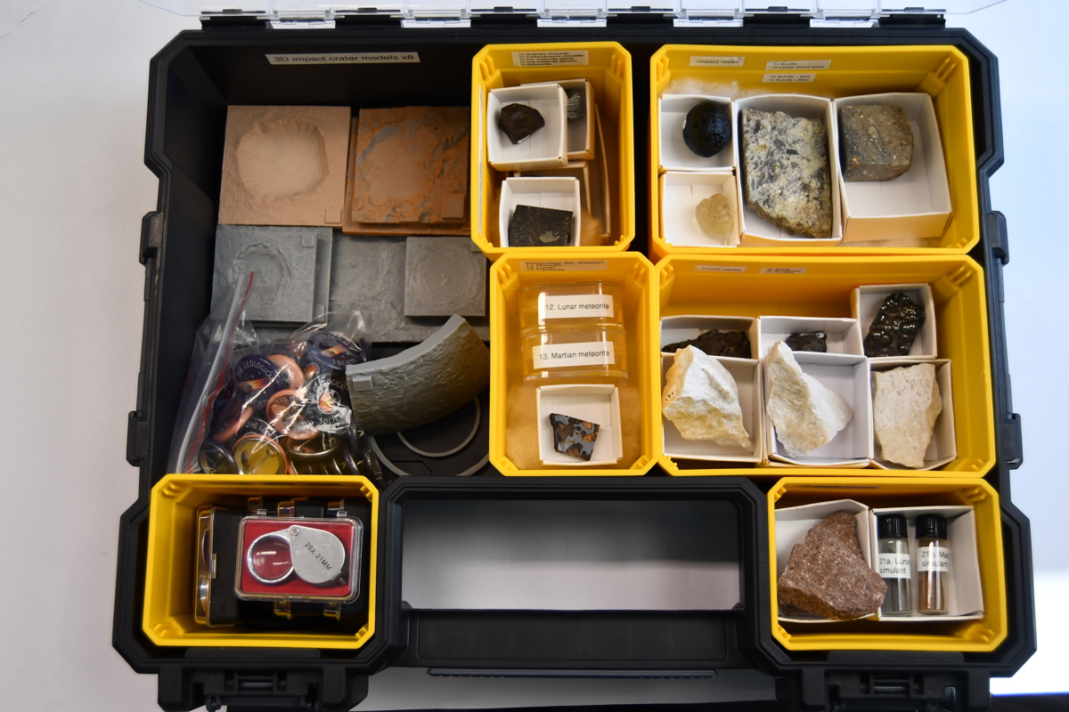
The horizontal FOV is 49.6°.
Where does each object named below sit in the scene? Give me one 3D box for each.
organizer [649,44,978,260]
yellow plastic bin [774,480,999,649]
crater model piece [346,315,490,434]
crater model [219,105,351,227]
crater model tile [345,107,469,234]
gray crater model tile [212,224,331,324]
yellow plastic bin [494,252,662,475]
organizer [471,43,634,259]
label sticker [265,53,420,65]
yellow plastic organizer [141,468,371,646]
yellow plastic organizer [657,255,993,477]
[{"bbox_3d":[0.141,-0.098,0.628,0.163,0.085,0.110,0,80,1],"label":"organizer"},{"bbox_3d":[0.168,0.106,0.593,0.110,0.085,0.082,0,80,1],"label":"yellow plastic bin"},{"bbox_3d":[-0.061,0.012,0.633,0.073,0.052,0.020,-24,45,-3],"label":"crater model piece"},{"bbox_3d":[-0.142,-0.108,0.666,0.071,0.009,0.071,1,80,1],"label":"crater model"},{"bbox_3d":[-0.069,-0.108,0.663,0.064,0.011,0.068,0,80,1],"label":"crater model tile"},{"bbox_3d":[-0.147,-0.044,0.657,0.066,0.015,0.054,1,80,1],"label":"gray crater model tile"},{"bbox_3d":[0.020,0.010,0.611,0.082,0.085,0.110,0,80,1],"label":"yellow plastic bin"},{"bbox_3d":[0.010,-0.100,0.630,0.082,0.085,0.110,0,80,1],"label":"organizer"},{"bbox_3d":[-0.101,-0.157,0.612,0.080,0.012,0.001,0,79,1],"label":"label sticker"},{"bbox_3d":[-0.130,0.105,0.597,0.110,0.085,0.082,1,80,1],"label":"yellow plastic organizer"},{"bbox_3d":[0.142,0.011,0.610,0.163,0.085,0.110,0,80,1],"label":"yellow plastic organizer"}]

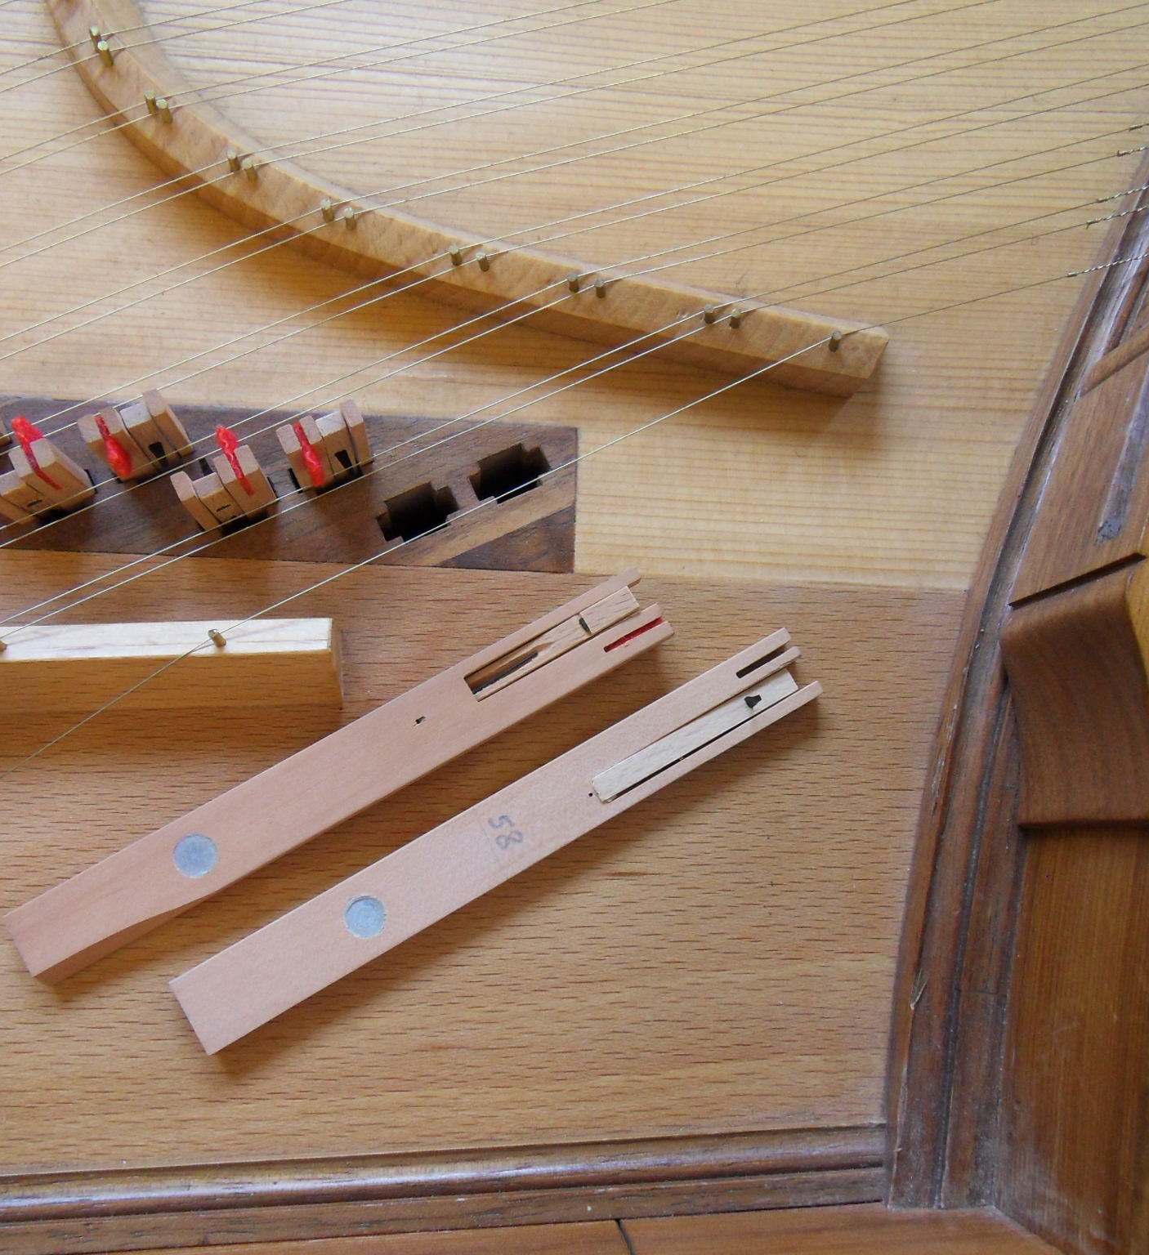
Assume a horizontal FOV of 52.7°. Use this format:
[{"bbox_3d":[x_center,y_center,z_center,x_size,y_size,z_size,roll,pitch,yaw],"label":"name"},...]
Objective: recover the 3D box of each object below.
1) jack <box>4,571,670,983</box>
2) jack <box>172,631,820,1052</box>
[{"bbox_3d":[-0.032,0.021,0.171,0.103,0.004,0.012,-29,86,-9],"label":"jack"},{"bbox_3d":[-0.010,0.030,0.172,0.103,0.004,0.011,-29,86,-9],"label":"jack"}]

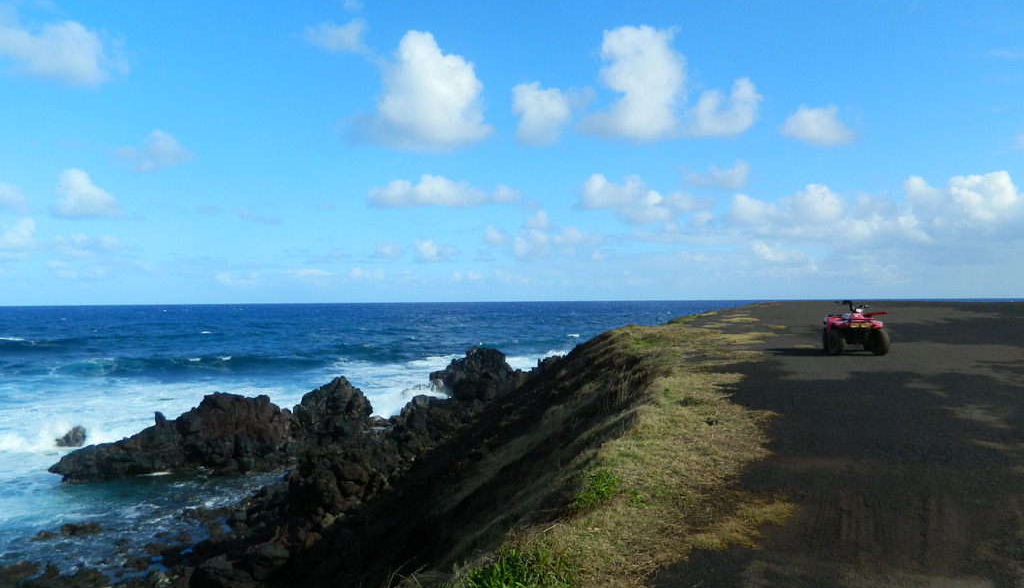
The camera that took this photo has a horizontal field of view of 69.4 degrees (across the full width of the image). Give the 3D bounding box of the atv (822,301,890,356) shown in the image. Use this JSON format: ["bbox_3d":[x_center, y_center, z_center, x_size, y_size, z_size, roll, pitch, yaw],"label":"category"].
[{"bbox_3d":[7.060,0.680,15.250,1.130,1.120,1.900,-1,-1,16],"label":"atv"}]

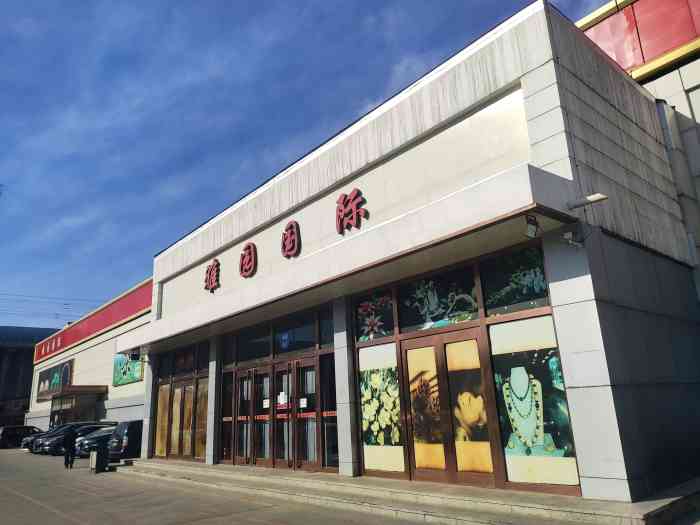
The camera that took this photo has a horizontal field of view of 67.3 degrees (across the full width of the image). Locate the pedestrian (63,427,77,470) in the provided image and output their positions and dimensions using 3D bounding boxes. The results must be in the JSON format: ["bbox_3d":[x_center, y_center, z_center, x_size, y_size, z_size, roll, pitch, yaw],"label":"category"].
[{"bbox_3d":[-10.816,7.135,20.303,0.480,1.570,0.320,11,-21,-39],"label":"pedestrian"}]

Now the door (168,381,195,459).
[{"bbox_3d":[-5.617,5.291,17.561,0.100,2.567,1.897,11,-21,-39],"label":"door"}]

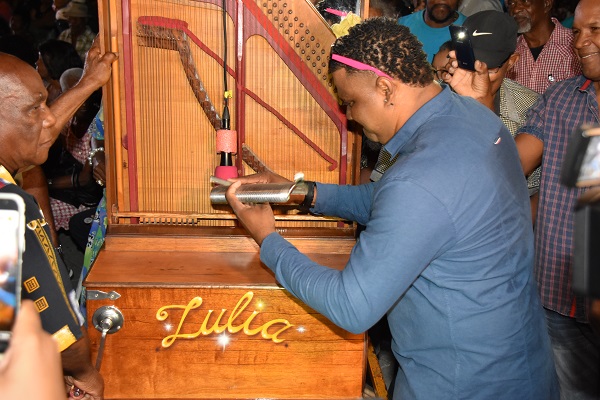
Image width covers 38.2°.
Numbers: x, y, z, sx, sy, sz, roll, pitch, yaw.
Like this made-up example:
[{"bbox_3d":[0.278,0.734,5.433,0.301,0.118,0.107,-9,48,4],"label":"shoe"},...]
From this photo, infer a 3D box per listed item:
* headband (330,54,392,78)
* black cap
[{"bbox_3d":[0.158,-0.306,1.985,0.145,0.028,0.140,21,16,14],"label":"headband"},{"bbox_3d":[0.569,-0.479,2.600,0.175,0.130,0.250,9,41,18],"label":"black cap"}]

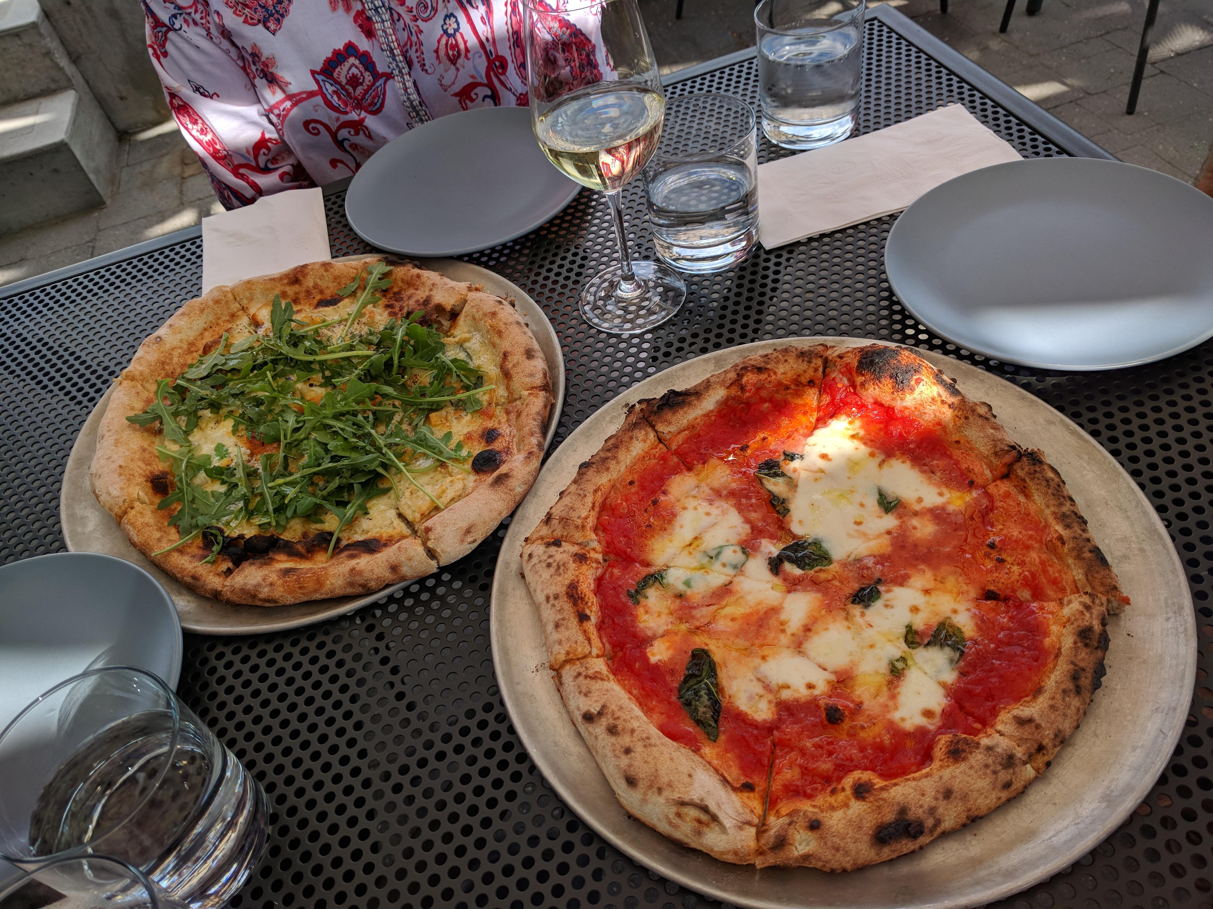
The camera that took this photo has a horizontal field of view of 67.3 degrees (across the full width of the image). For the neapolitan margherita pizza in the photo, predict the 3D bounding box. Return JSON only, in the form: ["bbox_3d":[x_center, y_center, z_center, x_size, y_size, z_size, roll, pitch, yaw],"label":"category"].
[{"bbox_3d":[0.101,0.056,0.462,0.285,0.028,0.285,-14,48,0],"label":"neapolitan margherita pizza"}]

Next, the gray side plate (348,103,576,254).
[{"bbox_3d":[-0.112,-0.228,0.762,0.214,0.022,0.214,-6,49,7],"label":"gray side plate"}]

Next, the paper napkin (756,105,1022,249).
[{"bbox_3d":[0.200,-0.215,0.696,0.208,0.004,0.104,-18,48,-3],"label":"paper napkin"}]

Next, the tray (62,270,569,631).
[{"bbox_3d":[-0.193,-0.026,0.607,0.335,0.016,0.335,-6,49,7],"label":"tray"}]

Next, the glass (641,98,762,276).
[{"bbox_3d":[0.067,-0.188,0.641,0.080,0.094,0.080,-6,49,7],"label":"glass"}]

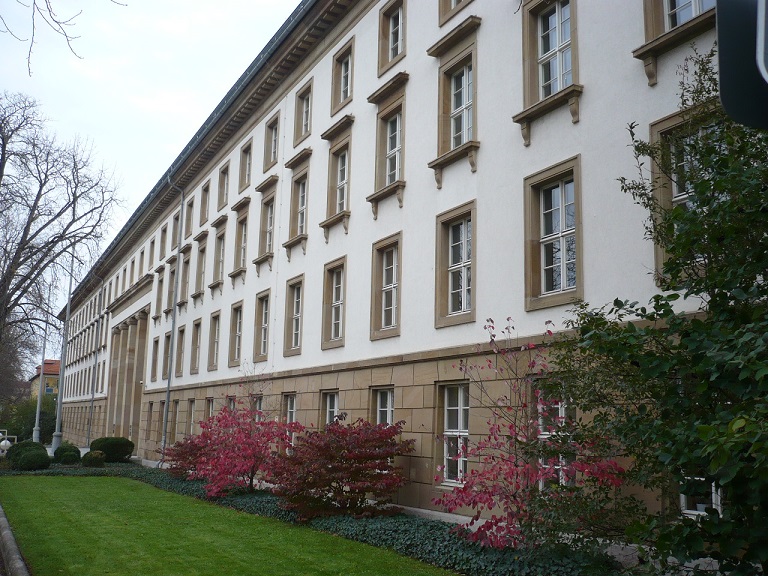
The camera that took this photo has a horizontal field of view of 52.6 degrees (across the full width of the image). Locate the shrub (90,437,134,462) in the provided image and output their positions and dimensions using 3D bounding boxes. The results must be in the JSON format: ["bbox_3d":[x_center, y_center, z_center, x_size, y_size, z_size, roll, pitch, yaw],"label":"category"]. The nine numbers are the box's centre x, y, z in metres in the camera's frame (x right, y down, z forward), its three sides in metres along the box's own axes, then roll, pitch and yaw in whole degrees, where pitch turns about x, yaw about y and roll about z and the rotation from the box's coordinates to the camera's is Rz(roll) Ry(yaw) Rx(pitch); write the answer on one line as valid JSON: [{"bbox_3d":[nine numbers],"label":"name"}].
[{"bbox_3d":[-14.335,8.554,41.000,2.300,1.450,2.100,6,-11,-27],"label":"shrub"}]

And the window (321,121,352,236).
[{"bbox_3d":[-1.464,-3.598,25.116,0.509,3.283,2.045,6,-11,-27],"label":"window"}]

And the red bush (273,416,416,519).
[{"bbox_3d":[-0.808,3.603,15.500,2.700,2.150,2.700,1,-10,0],"label":"red bush"}]

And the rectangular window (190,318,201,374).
[{"bbox_3d":[-9.123,2.902,38.169,0.280,2.689,1.662,6,-11,-27],"label":"rectangular window"}]

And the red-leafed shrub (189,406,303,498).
[{"bbox_3d":[-4.197,5.013,23.700,3.357,2.671,3.000,3,-10,-10],"label":"red-leafed shrub"}]

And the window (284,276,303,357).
[{"bbox_3d":[-3.062,1.024,27.544,0.278,2.800,1.739,6,-11,-27],"label":"window"}]

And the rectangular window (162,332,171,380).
[{"bbox_3d":[-12.756,4.051,46.091,0.278,2.800,1.739,6,-11,-27],"label":"rectangular window"}]

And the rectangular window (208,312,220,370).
[{"bbox_3d":[-7.909,2.538,36.817,0.278,2.800,1.739,6,-11,-27],"label":"rectangular window"}]

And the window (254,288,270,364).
[{"bbox_3d":[-4.488,1.453,29.310,0.280,2.689,1.662,6,-11,-27],"label":"window"}]

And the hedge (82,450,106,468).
[{"bbox_3d":[-15.152,8.945,40.500,1.304,0.887,1.300,5,-11,-20],"label":"hedge"}]

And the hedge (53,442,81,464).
[{"bbox_3d":[-15.333,8.017,37.500,1.350,1.150,1.400,6,-11,-27],"label":"hedge"}]

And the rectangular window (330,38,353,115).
[{"bbox_3d":[-1.168,-6.592,24.461,0.300,2.089,1.637,6,-11,-27],"label":"rectangular window"}]

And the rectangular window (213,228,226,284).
[{"bbox_3d":[-7.381,-1.368,35.607,0.300,2.412,1.637,6,-11,-27],"label":"rectangular window"}]

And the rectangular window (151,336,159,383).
[{"bbox_3d":[-13.606,4.323,46.670,0.300,2.660,1.637,6,-11,-27],"label":"rectangular window"}]

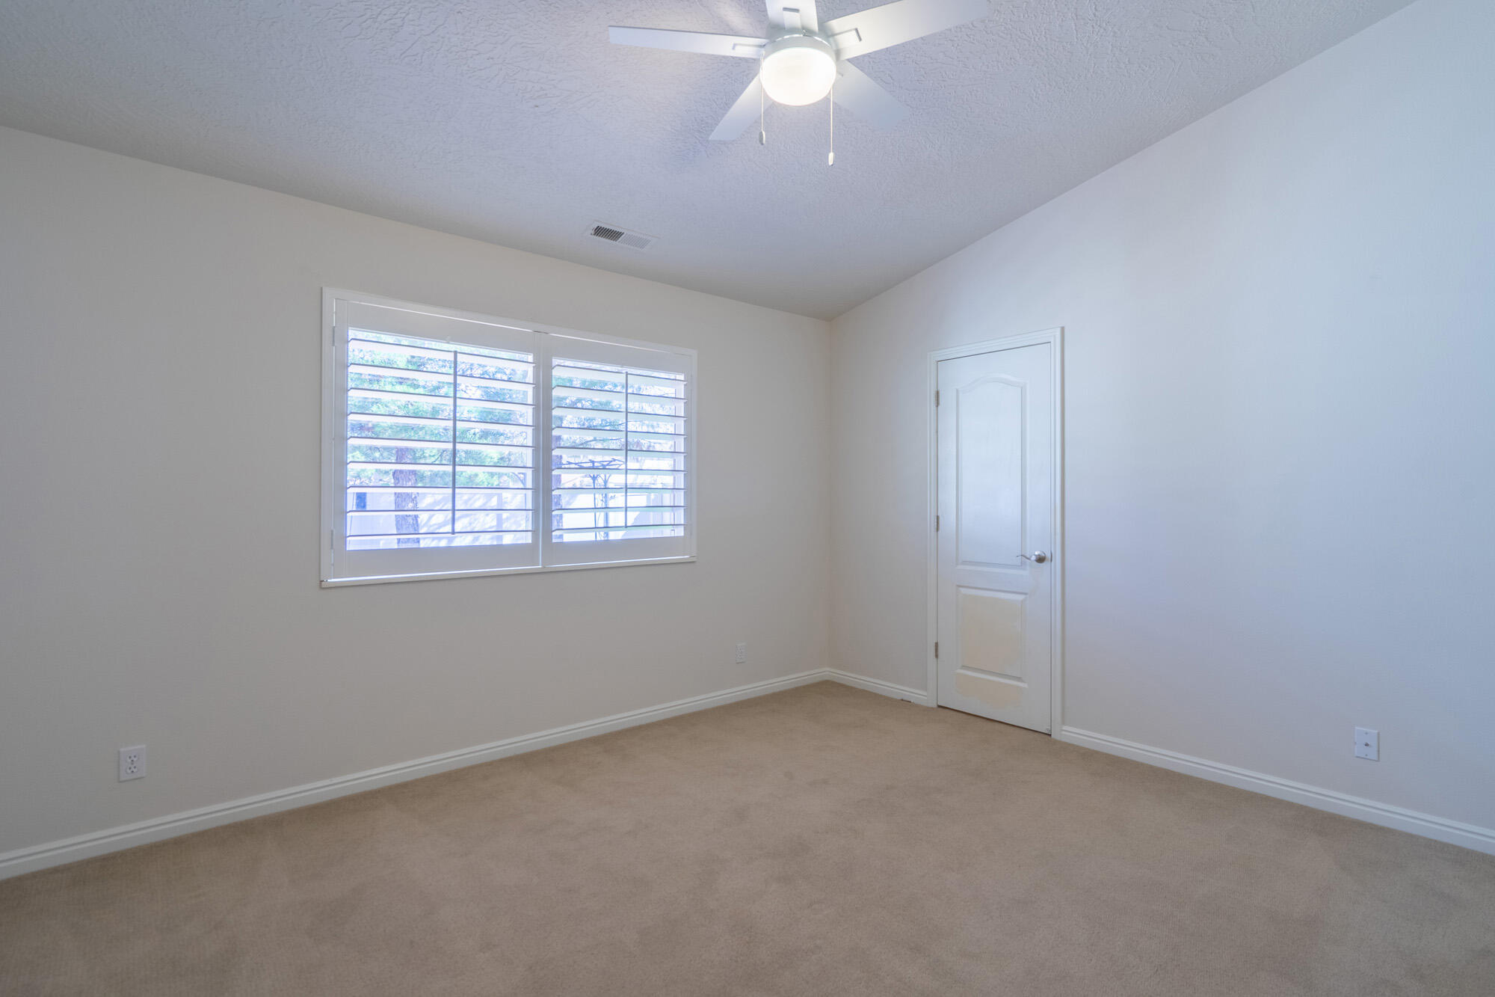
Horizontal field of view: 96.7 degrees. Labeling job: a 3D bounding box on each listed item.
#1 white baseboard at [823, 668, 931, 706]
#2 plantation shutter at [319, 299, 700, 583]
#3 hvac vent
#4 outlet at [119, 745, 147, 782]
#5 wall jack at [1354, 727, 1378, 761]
[{"bbox_3d":[0.820,1.195,4.243,0.015,0.082,0.793,0,0,-43],"label":"white baseboard"},{"bbox_3d":[-1.013,-0.243,3.273,1.830,1.211,0.070,0,0,-38],"label":"plantation shutter"},{"bbox_3d":[-0.615,-1.270,3.240,0.335,0.018,0.135,0,-13,-38],"label":"hvac vent"},{"bbox_3d":[-2.182,0.941,2.357,0.070,0.115,0.010,0,0,-38],"label":"outlet"},{"bbox_3d":[2.395,0.952,2.569,0.010,0.115,0.070,0,0,-43],"label":"wall jack"}]

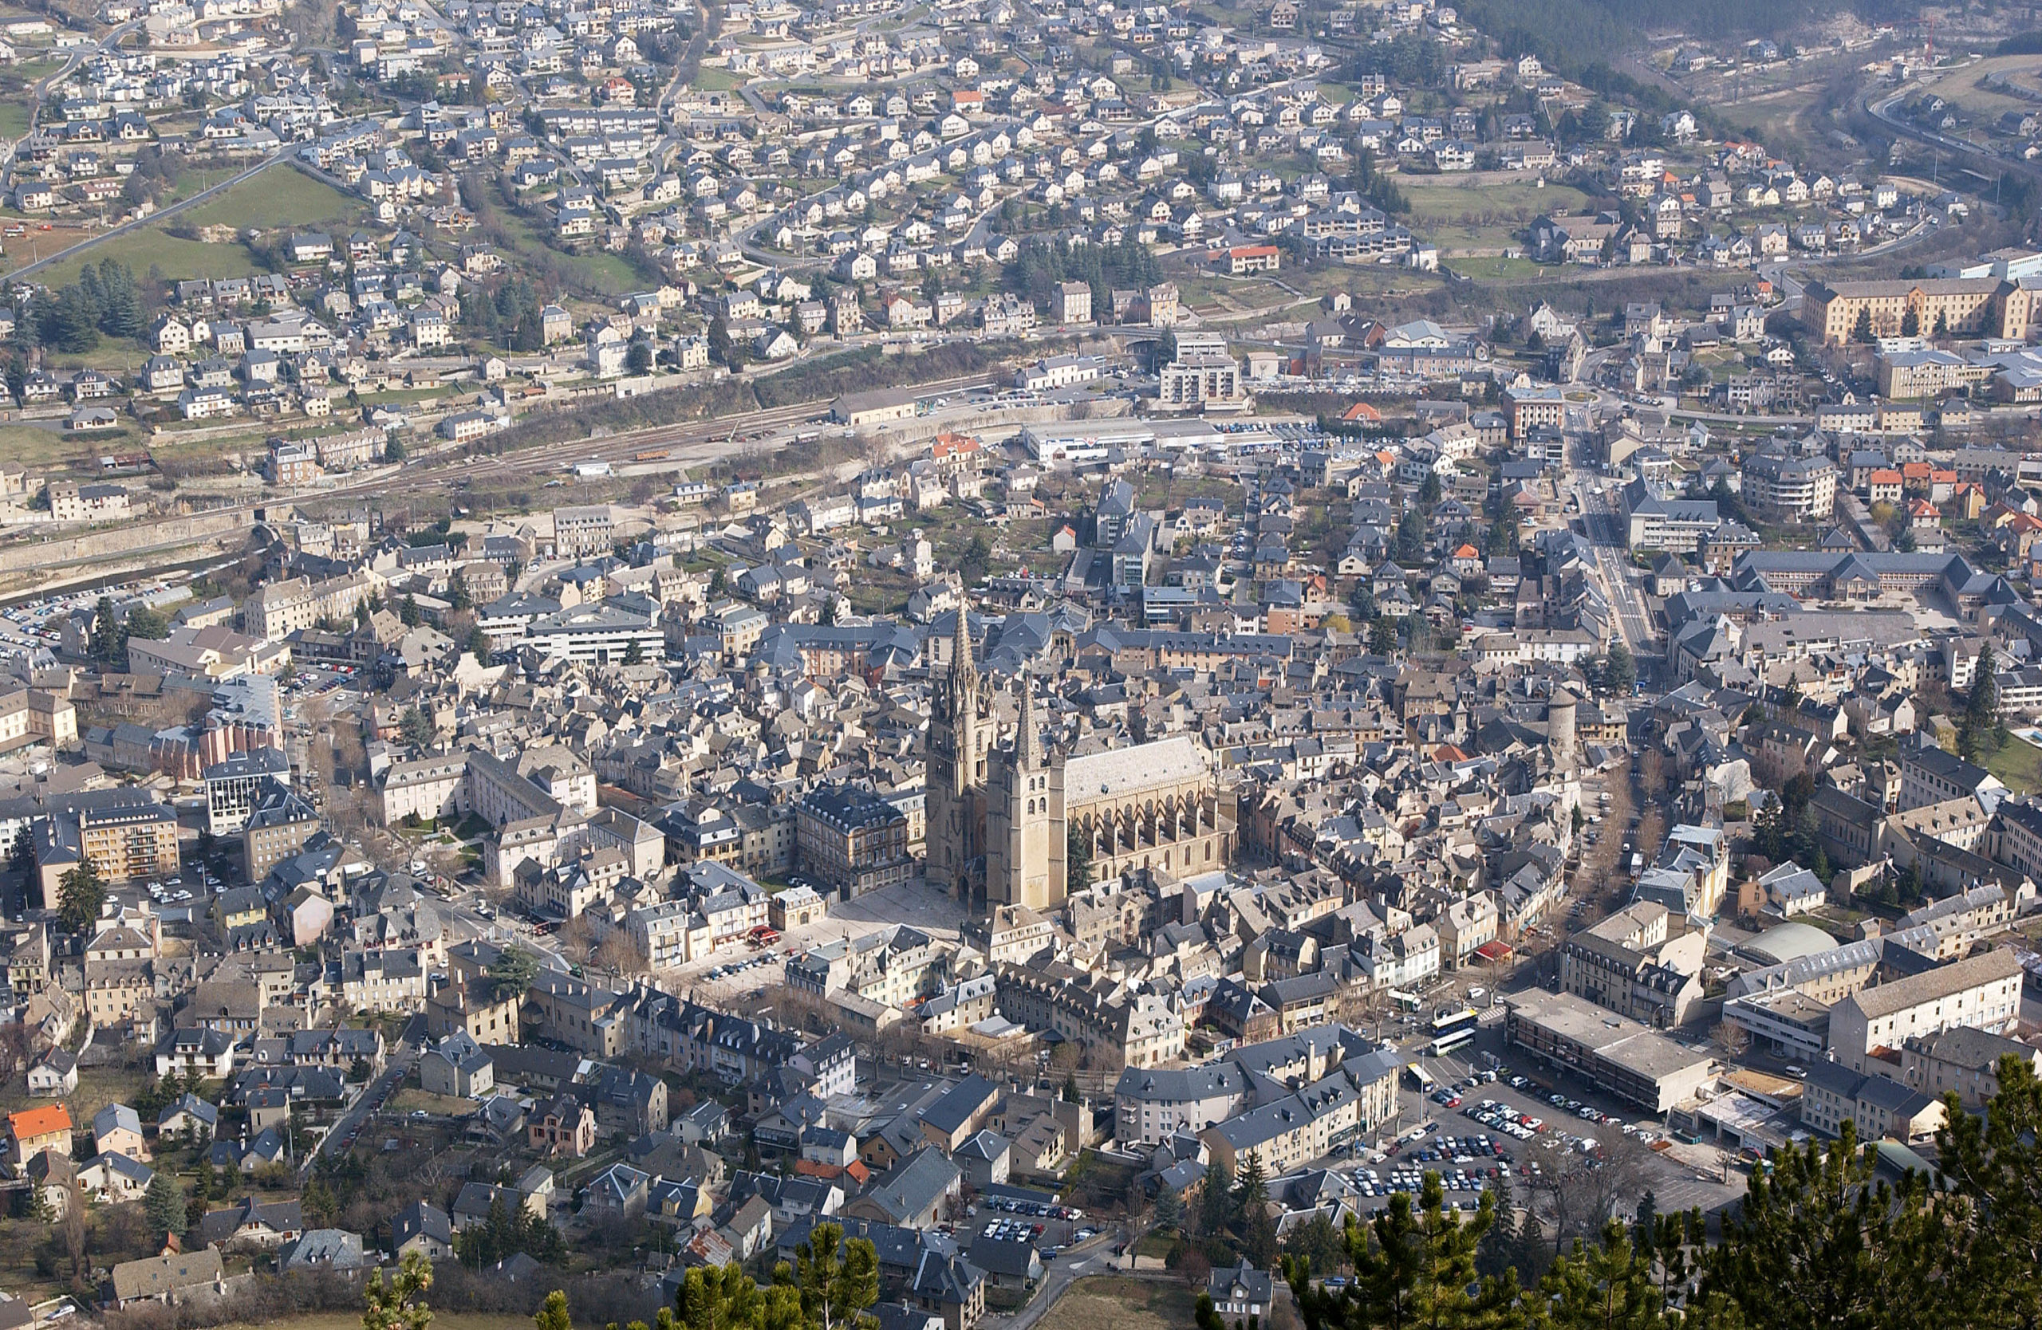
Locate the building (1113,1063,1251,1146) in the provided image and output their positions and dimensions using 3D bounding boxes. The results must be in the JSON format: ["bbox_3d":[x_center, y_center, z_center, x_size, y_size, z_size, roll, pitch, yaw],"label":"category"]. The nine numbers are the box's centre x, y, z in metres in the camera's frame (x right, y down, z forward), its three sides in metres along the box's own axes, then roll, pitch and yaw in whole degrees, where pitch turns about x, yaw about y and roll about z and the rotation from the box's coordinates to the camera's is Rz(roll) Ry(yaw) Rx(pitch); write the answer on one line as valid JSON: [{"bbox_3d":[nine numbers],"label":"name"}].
[{"bbox_3d":[36.680,98.170,804.520,31.000,16.500,13.500,-2,19,-5],"label":"building"}]

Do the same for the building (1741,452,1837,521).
[{"bbox_3d":[266.500,-60.580,1227.810,33.500,17.600,26.000,1,19,2],"label":"building"}]

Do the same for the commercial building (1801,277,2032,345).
[{"bbox_3d":[385.670,-153.760,1526.650,90.000,22.700,30.000,-2,19,-7],"label":"commercial building"}]

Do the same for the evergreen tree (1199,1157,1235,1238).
[{"bbox_3d":[41.660,112.260,747.300,7.600,19.110,7.600,0,19,0],"label":"evergreen tree"}]

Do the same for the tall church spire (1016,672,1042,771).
[{"bbox_3d":[2.310,14.230,917.310,6.000,25.200,6.000,-13,23,-33],"label":"tall church spire"}]

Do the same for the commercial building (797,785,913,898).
[{"bbox_3d":[-44.200,45.080,949.490,19.300,22.500,27.000,-15,24,-37],"label":"commercial building"}]

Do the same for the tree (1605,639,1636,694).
[{"bbox_3d":[184.000,0.270,1087.200,8.800,17.580,8.800,0,19,0],"label":"tree"}]

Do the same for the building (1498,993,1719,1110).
[{"bbox_3d":[130.520,86.770,798.740,17.670,10.500,51.230,-13,23,-34],"label":"building"}]

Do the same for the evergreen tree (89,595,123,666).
[{"bbox_3d":[-289.320,-11.640,1122.670,9.000,21.880,9.000,0,19,0],"label":"evergreen tree"}]

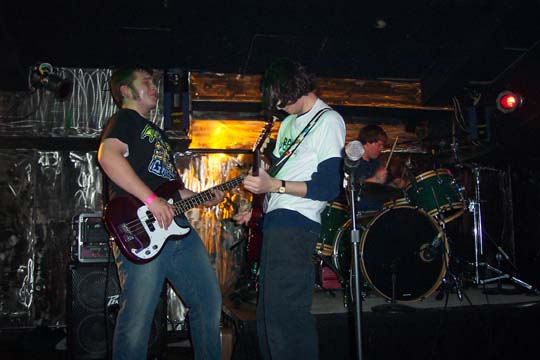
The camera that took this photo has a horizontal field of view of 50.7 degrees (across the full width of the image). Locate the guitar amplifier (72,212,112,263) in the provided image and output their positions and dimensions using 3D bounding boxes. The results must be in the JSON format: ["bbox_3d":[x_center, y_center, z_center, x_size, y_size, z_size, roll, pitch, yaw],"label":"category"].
[{"bbox_3d":[-1.040,0.372,3.880,0.530,0.317,0.420,1,-1,-18],"label":"guitar amplifier"}]

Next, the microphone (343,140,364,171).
[{"bbox_3d":[0.233,-0.058,1.620,0.052,0.052,0.162,1,-27,-1],"label":"microphone"}]

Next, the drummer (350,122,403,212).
[{"bbox_3d":[0.745,0.170,4.120,0.650,1.150,0.550,-1,-1,41],"label":"drummer"}]

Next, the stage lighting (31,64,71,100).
[{"bbox_3d":[-1.530,-0.690,4.000,0.240,0.200,0.170,16,4,19],"label":"stage lighting"}]

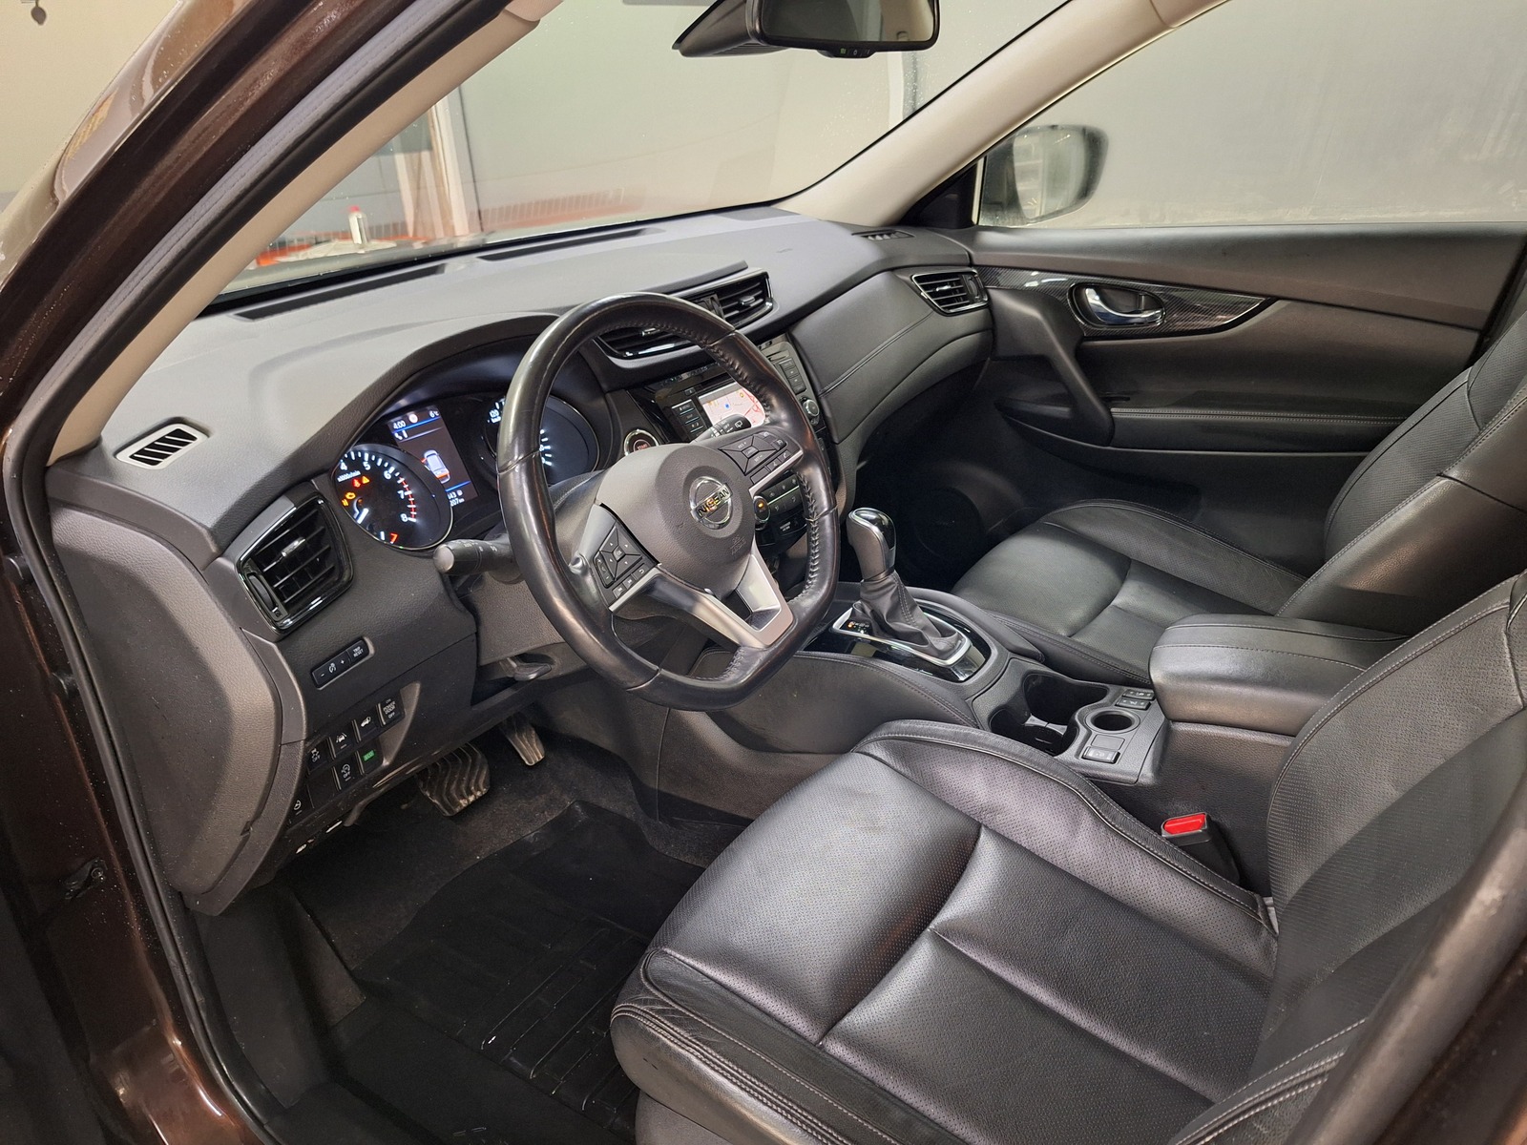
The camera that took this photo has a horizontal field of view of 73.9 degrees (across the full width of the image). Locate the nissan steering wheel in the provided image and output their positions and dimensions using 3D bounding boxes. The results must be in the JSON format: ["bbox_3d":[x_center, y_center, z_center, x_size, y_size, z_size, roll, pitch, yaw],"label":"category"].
[{"bbox_3d":[-0.077,-0.065,0.906,0.120,0.360,0.370,-16,12,44],"label":"nissan steering wheel"}]

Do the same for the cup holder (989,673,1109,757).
[{"bbox_3d":[0.342,0.196,1.215,0.105,0.085,0.165,14,31,34],"label":"cup holder"}]

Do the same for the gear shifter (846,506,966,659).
[{"bbox_3d":[0.160,0.014,1.269,0.165,0.195,0.090,14,31,34],"label":"gear shifter"}]

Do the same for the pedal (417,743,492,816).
[{"bbox_3d":[-0.431,0.282,1.392,0.040,0.080,0.100,-26,5,45],"label":"pedal"}]

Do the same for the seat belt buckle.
[{"bbox_3d":[0.438,0.287,1.001,0.046,0.095,0.030,-29,3,45],"label":"seat belt buckle"}]

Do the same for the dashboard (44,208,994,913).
[{"bbox_3d":[-0.147,-0.180,1.421,0.530,0.540,1.460,14,31,34],"label":"dashboard"}]

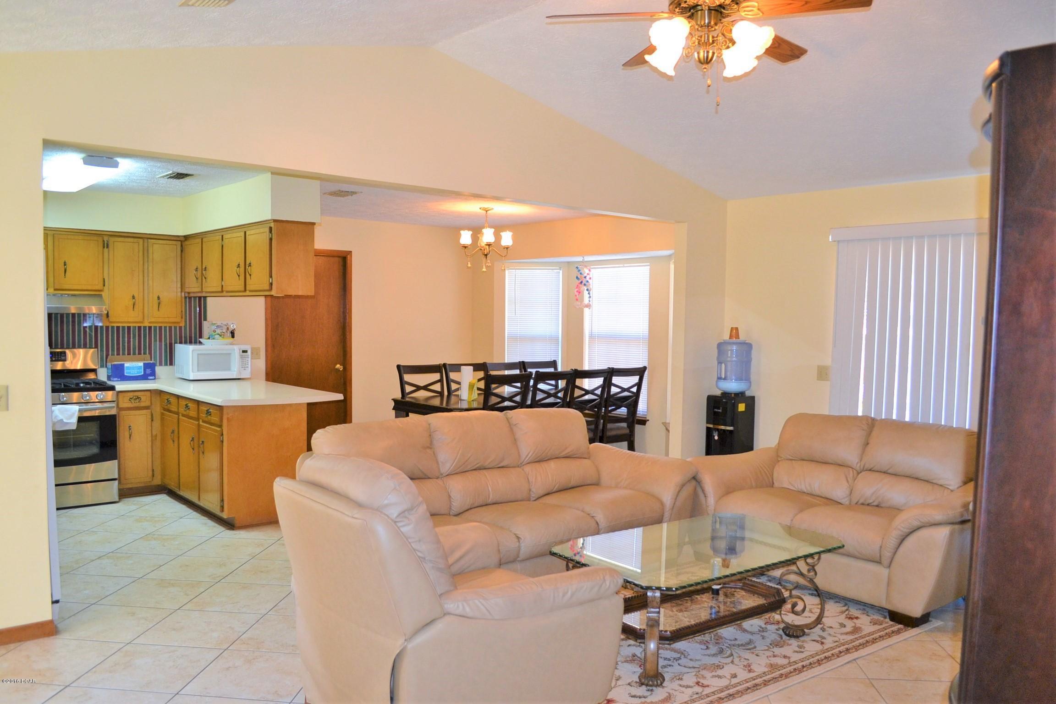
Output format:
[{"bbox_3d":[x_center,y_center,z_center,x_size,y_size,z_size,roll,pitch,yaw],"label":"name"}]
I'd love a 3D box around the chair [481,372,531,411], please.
[{"bbox_3d":[-0.328,0.672,6.480,0.460,1.020,0.550,-2,4,-39],"label":"chair"}]

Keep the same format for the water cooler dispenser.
[{"bbox_3d":[1.614,0.519,6.311,0.300,1.420,0.285,-2,4,-42],"label":"water cooler dispenser"}]

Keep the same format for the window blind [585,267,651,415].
[{"bbox_3d":[0.931,-0.127,8.204,0.050,1.520,0.830,-2,4,-42],"label":"window blind"}]

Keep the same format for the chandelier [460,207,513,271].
[{"bbox_3d":[-0.380,-1.027,7.220,0.480,0.585,0.480,1,3,0],"label":"chandelier"}]

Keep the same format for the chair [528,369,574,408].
[{"bbox_3d":[0.043,0.673,6.970,0.450,1.050,0.560,-2,4,-42],"label":"chair"}]

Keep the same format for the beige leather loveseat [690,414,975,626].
[{"bbox_3d":[1.771,0.831,4.532,0.920,0.940,1.580,-2,4,-43],"label":"beige leather loveseat"}]

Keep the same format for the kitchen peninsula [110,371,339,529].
[{"bbox_3d":[-2.452,0.703,6.180,1.190,0.940,2.020,-2,4,-41],"label":"kitchen peninsula"}]

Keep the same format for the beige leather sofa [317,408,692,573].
[{"bbox_3d":[-0.099,0.826,4.277,2.160,0.950,0.930,-2,4,-39],"label":"beige leather sofa"}]

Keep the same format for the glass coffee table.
[{"bbox_3d":[0.819,1.124,3.684,1.300,0.456,0.753,-1,4,-36],"label":"glass coffee table"}]

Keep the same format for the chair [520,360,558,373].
[{"bbox_3d":[0.265,0.627,7.926,0.450,1.050,0.560,-2,4,-42],"label":"chair"}]

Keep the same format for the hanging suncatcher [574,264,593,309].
[{"bbox_3d":[0.545,-0.638,7.750,0.150,0.440,0.170,-1,4,-40],"label":"hanging suncatcher"}]

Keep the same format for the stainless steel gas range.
[{"bbox_3d":[-3.579,0.580,5.947,0.760,1.180,0.700,-2,4,-43],"label":"stainless steel gas range"}]

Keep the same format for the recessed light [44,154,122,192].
[{"bbox_3d":[-2.909,-1.156,5.129,0.230,0.090,1.270,-2,4,-40],"label":"recessed light"}]

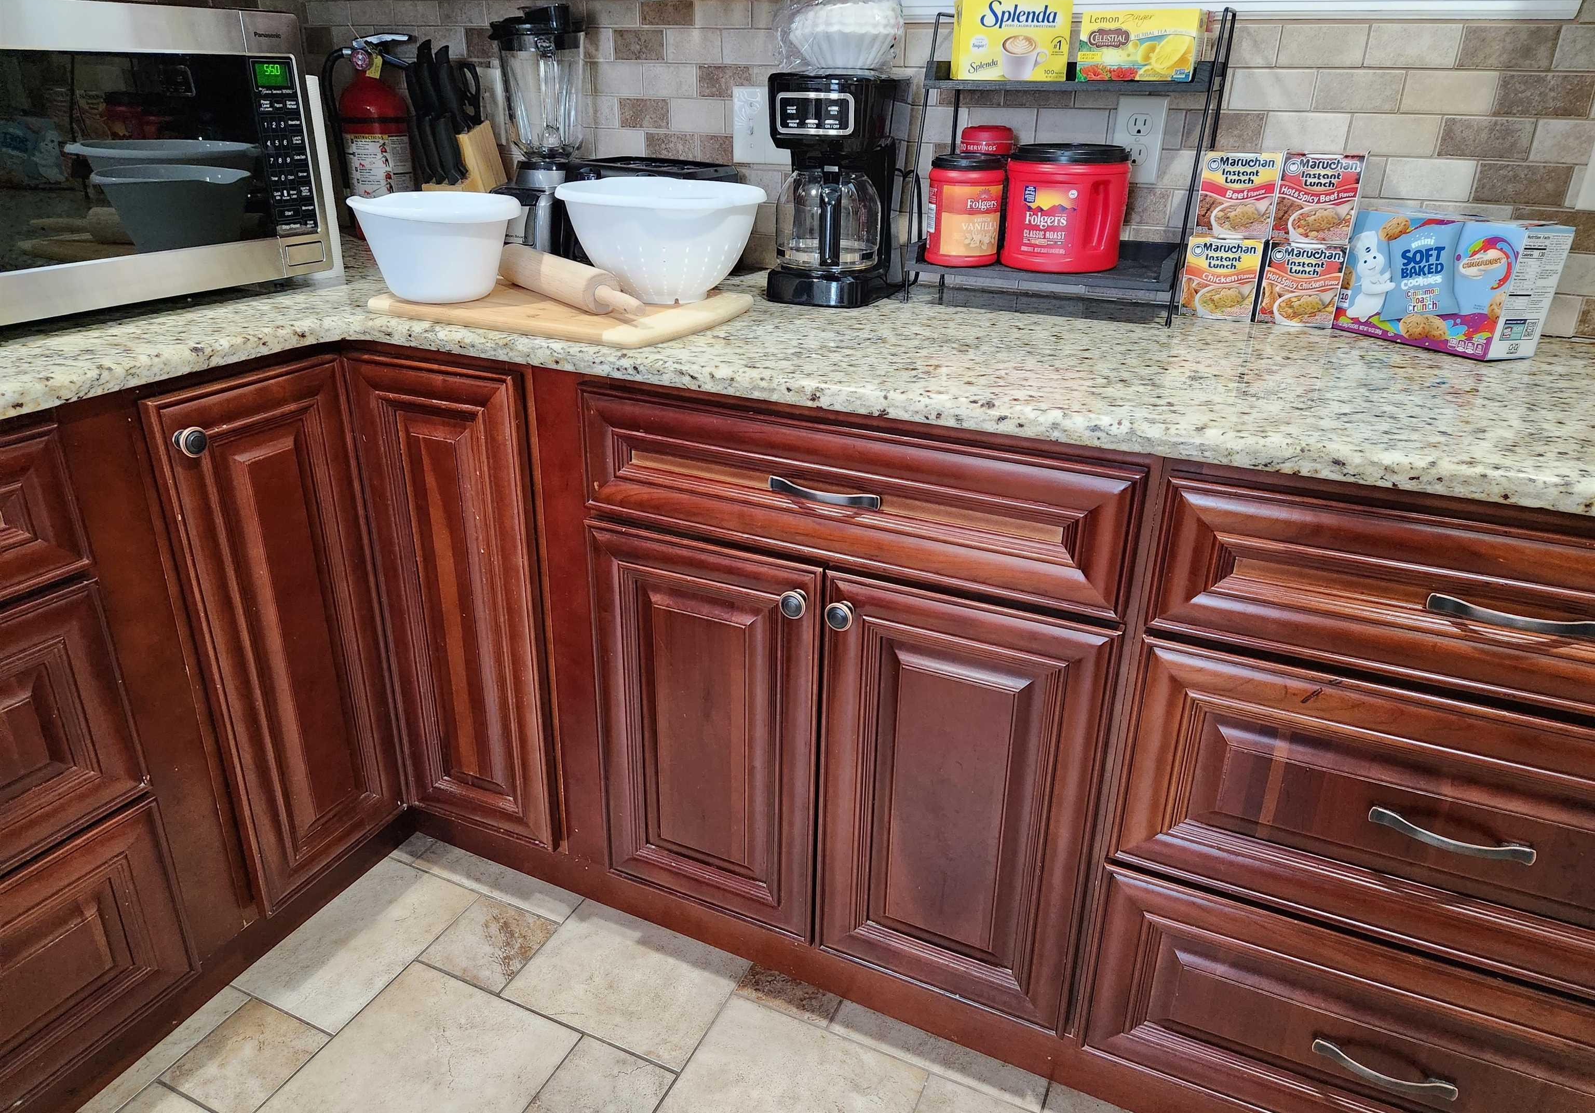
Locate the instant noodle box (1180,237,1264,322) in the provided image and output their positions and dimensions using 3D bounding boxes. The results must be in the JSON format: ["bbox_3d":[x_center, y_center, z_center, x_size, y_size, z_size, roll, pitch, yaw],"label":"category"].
[{"bbox_3d":[0.591,-0.388,1.464,0.090,0.105,0.090,12,26,22],"label":"instant noodle box"}]

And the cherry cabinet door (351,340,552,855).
[{"bbox_3d":[-0.485,0.083,1.531,0.273,0.733,0.022,12,25,23],"label":"cherry cabinet door"}]

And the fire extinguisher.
[{"bbox_3d":[-0.775,-0.767,1.963,0.172,0.355,0.132,-2,24,-8],"label":"fire extinguisher"}]

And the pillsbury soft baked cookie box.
[{"bbox_3d":[0.791,-0.336,1.296,0.084,0.147,0.207,-10,26,-24],"label":"pillsbury soft baked cookie box"}]

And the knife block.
[{"bbox_3d":[-0.585,-0.659,1.891,0.110,0.220,0.150,12,26,22],"label":"knife block"}]

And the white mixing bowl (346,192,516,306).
[{"bbox_3d":[-0.464,-0.399,1.376,0.220,0.124,0.220,-2,24,-6],"label":"white mixing bowl"}]

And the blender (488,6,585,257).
[{"bbox_3d":[-0.426,-0.681,1.741,0.160,0.385,0.175,12,26,22],"label":"blender"}]

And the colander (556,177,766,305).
[{"bbox_3d":[-0.178,-0.419,1.413,0.272,0.140,0.272,-6,25,-16],"label":"colander"}]

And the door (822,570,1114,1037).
[{"bbox_3d":[0.185,0.301,1.278,0.332,0.561,0.022,12,25,23],"label":"door"}]

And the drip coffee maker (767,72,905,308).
[{"bbox_3d":[0.061,-0.534,1.535,0.170,0.297,0.235,5,24,10],"label":"drip coffee maker"}]

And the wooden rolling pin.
[{"bbox_3d":[-0.319,-0.359,1.381,0.052,0.052,0.470,-16,29,-34],"label":"wooden rolling pin"}]

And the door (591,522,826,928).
[{"bbox_3d":[-0.119,0.239,1.408,0.330,0.561,0.022,12,25,23],"label":"door"}]

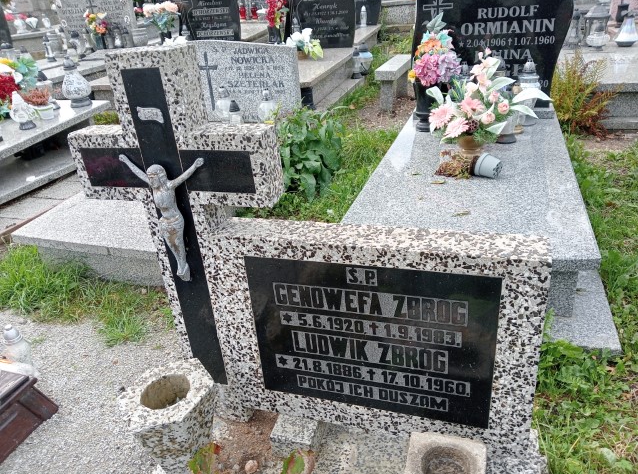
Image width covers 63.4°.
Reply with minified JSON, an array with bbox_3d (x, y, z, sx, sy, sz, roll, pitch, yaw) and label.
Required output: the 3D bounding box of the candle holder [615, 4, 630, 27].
[{"bbox_3d":[3.452,-2.514,5.853,0.159,0.220,0.159,4,27,19],"label":"candle holder"}]

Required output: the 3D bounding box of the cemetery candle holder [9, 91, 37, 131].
[{"bbox_3d":[-1.991,-0.846,3.450,0.165,0.235,0.150,4,27,19],"label":"cemetery candle holder"}]

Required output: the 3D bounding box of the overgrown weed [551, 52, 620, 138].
[{"bbox_3d":[1.913,-1.031,3.722,0.440,0.570,0.420,4,27,19],"label":"overgrown weed"}]

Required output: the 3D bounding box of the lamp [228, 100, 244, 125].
[{"bbox_3d":[-0.623,-0.907,3.808,0.085,0.195,0.085,4,27,19],"label":"lamp"}]

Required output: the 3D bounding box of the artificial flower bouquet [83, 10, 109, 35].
[{"bbox_3d":[-2.670,-2.574,6.200,0.260,0.300,0.210,4,27,18],"label":"artificial flower bouquet"}]

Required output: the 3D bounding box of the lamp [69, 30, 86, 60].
[{"bbox_3d":[-2.720,-2.186,5.853,0.125,0.290,0.125,4,27,18],"label":"lamp"}]

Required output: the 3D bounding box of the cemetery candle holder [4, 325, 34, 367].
[{"bbox_3d":[-1.011,0.383,1.735,0.090,0.205,0.090,4,27,18],"label":"cemetery candle holder"}]

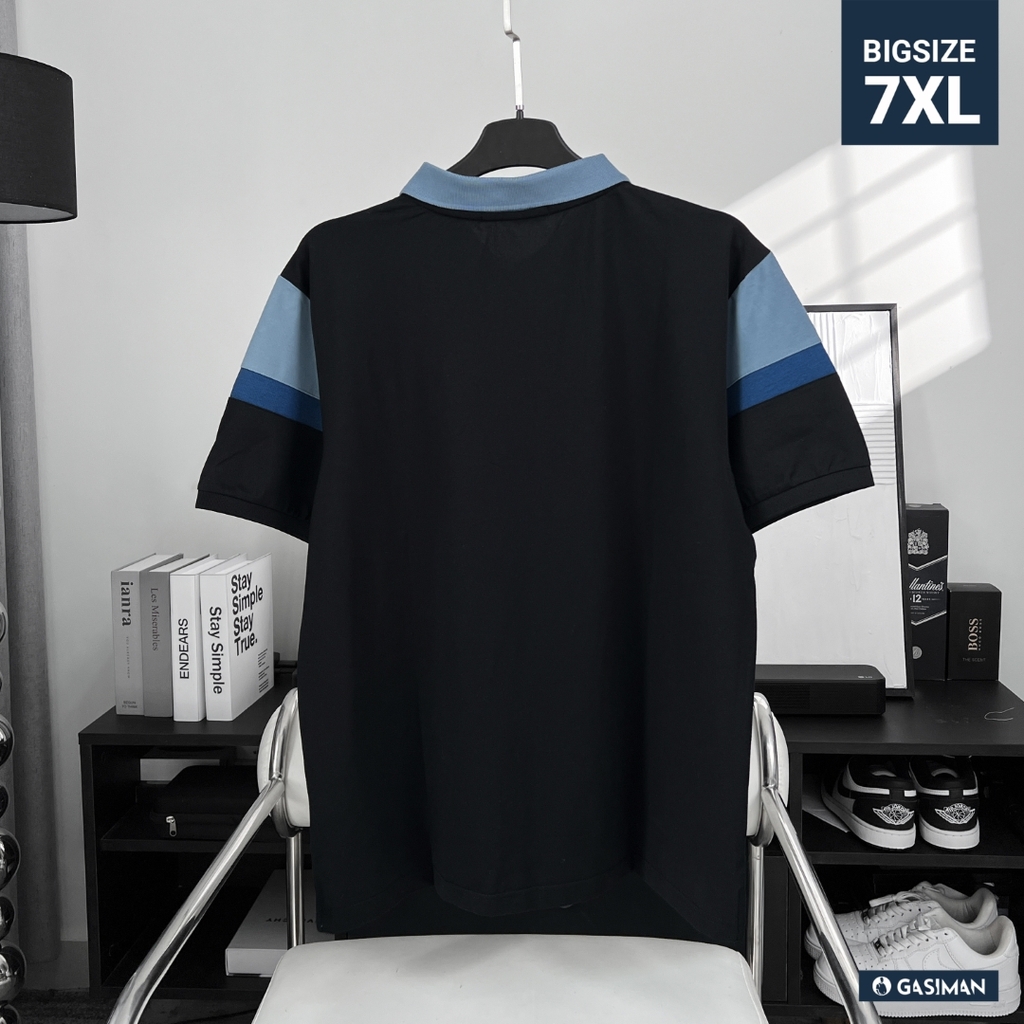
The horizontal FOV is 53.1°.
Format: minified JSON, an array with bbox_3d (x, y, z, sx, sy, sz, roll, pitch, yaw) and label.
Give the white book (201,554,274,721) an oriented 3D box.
[{"bbox_3d":[-0.417,0.187,1.566,0.037,0.216,0.176,0,6,5],"label":"white book"}]

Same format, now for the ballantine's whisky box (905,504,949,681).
[{"bbox_3d":[0.673,0.132,1.729,0.094,0.282,0.090,1,6,9],"label":"ballantine's whisky box"}]

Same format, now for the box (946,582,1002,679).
[{"bbox_3d":[0.765,0.200,1.721,0.083,0.148,0.068,1,6,7],"label":"box"}]

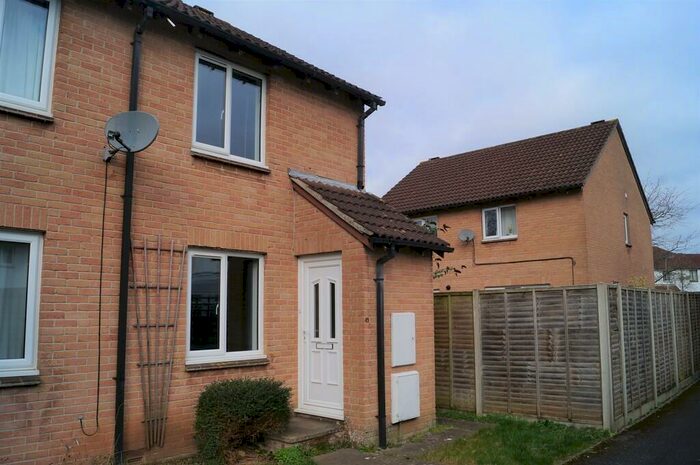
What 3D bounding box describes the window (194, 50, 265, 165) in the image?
[{"bbox_3d":[-1.511,-1.562,6.763,0.090,1.300,1.100,-7,-10,43],"label":"window"}]

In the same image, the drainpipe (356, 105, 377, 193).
[{"bbox_3d":[0.277,-1.385,8.346,0.310,1.420,0.085,-7,-10,43],"label":"drainpipe"}]

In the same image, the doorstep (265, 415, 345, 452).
[{"bbox_3d":[-0.656,2.425,6.261,1.000,0.190,0.950,-7,-10,43],"label":"doorstep"}]

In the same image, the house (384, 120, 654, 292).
[{"bbox_3d":[6.000,0.458,19.733,8.100,7.900,7.500,-7,-10,43],"label":"house"}]

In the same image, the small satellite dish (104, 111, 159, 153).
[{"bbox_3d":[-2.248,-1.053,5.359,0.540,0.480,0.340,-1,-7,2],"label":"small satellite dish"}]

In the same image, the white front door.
[{"bbox_3d":[-0.394,1.339,6.879,0.880,2.060,0.090,-7,-10,43],"label":"white front door"}]

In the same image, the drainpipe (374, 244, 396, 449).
[{"bbox_3d":[0.461,1.345,6.280,0.270,2.410,0.085,-7,-10,43],"label":"drainpipe"}]

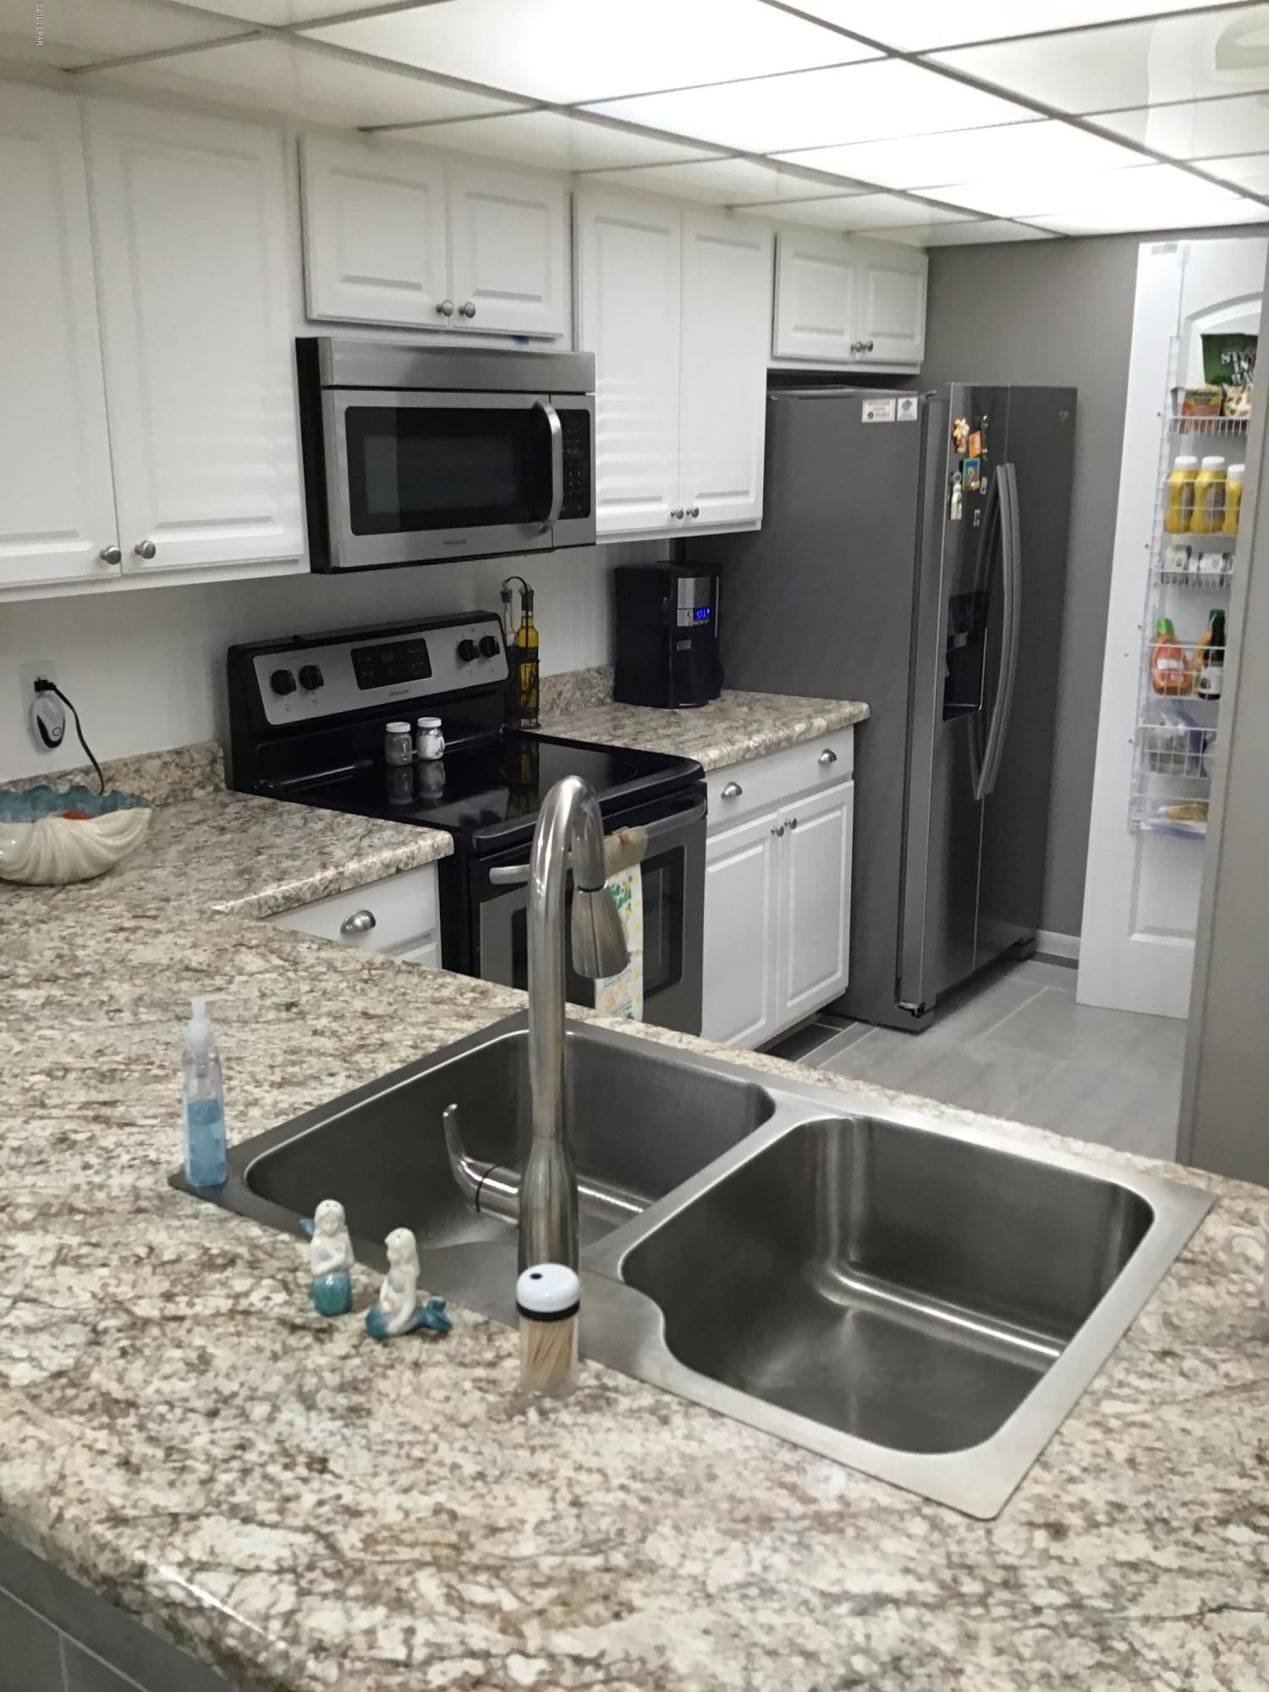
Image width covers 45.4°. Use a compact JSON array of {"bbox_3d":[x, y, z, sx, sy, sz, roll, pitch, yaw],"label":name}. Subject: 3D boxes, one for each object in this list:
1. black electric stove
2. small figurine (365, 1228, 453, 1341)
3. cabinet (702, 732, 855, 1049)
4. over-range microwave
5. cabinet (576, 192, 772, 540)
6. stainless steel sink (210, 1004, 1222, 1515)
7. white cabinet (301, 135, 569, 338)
[{"bbox_3d":[-0.318,0.155,3.253,0.680,1.202,0.760,11,19,35],"label":"black electric stove"},{"bbox_3d":[-0.186,0.357,1.237,0.066,0.080,0.038,-8,18,-26],"label":"small figurine"},{"bbox_3d":[0.098,0.131,3.914,0.613,0.876,0.790,11,19,34],"label":"cabinet"},{"bbox_3d":[-0.456,-0.792,3.050,0.405,0.399,0.768,11,19,34],"label":"over-range microwave"},{"bbox_3d":[-0.024,-1.136,3.647,0.328,0.756,0.784,11,19,34],"label":"cabinet"},{"bbox_3d":[0.048,0.421,1.462,0.838,0.206,0.552,10,19,34],"label":"stainless steel sink"},{"bbox_3d":[-0.480,-1.171,2.981,0.325,0.335,0.740,11,19,35],"label":"white cabinet"}]

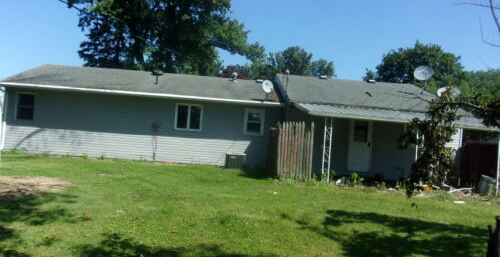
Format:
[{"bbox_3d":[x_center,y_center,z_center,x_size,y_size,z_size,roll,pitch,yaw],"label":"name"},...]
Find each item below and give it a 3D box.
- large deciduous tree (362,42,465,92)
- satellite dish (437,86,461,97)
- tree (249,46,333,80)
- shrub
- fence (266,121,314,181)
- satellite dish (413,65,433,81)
[{"bbox_3d":[16.962,-3.110,42.000,10.600,11.800,10.300,4,0,0],"label":"large deciduous tree"},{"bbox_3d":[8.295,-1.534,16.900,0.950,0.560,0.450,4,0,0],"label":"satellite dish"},{"bbox_3d":[4.349,-3.652,45.000,9.800,11.100,9.500,4,0,0],"label":"tree"},{"bbox_3d":[3.470,1.651,13.300,0.570,0.440,0.500,4,0,0],"label":"shrub"},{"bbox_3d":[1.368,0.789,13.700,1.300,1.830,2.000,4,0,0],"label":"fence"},{"bbox_3d":[8.190,-2.611,19.200,0.920,0.760,0.400,4,0,-5],"label":"satellite dish"}]

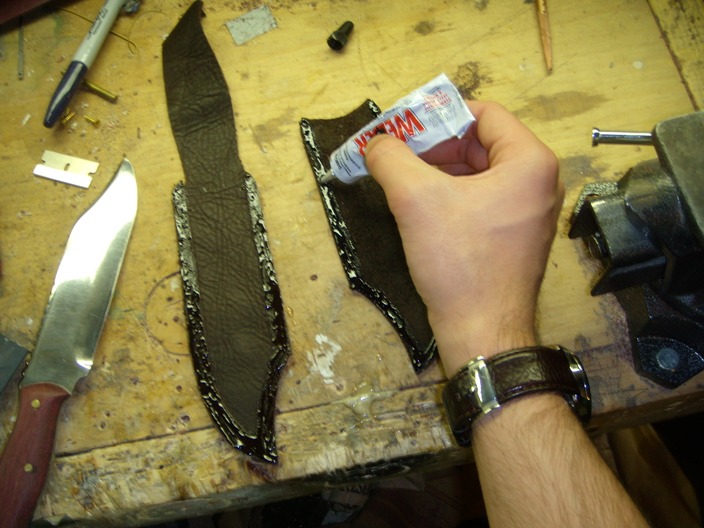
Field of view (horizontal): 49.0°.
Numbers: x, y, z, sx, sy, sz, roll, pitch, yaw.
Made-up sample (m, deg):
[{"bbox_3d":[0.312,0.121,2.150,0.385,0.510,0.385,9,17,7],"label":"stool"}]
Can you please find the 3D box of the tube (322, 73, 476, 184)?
[{"bbox_3d":[0.025,-0.081,0.506,0.105,0.018,0.035,-31,84,10],"label":"tube"}]

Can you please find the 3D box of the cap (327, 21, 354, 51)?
[{"bbox_3d":[-0.007,-0.169,0.567,0.012,0.012,0.023,27,63,8],"label":"cap"}]

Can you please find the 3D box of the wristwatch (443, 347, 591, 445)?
[{"bbox_3d":[0.084,0.069,0.402,0.072,0.062,0.043,-2,50,-8],"label":"wristwatch"}]

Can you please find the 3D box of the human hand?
[{"bbox_3d":[0.066,-0.017,0.452,0.110,0.083,0.172,0,59,-3],"label":"human hand"}]

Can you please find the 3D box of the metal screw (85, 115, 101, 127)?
[{"bbox_3d":[-0.179,-0.099,0.532,0.012,0.004,0.004,28,68,13],"label":"metal screw"}]

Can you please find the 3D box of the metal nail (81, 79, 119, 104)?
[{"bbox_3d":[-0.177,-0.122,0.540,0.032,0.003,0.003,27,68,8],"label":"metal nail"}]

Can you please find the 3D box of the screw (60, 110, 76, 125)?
[{"bbox_3d":[-0.195,-0.100,0.531,0.004,0.004,0.013,36,66,12],"label":"screw"}]

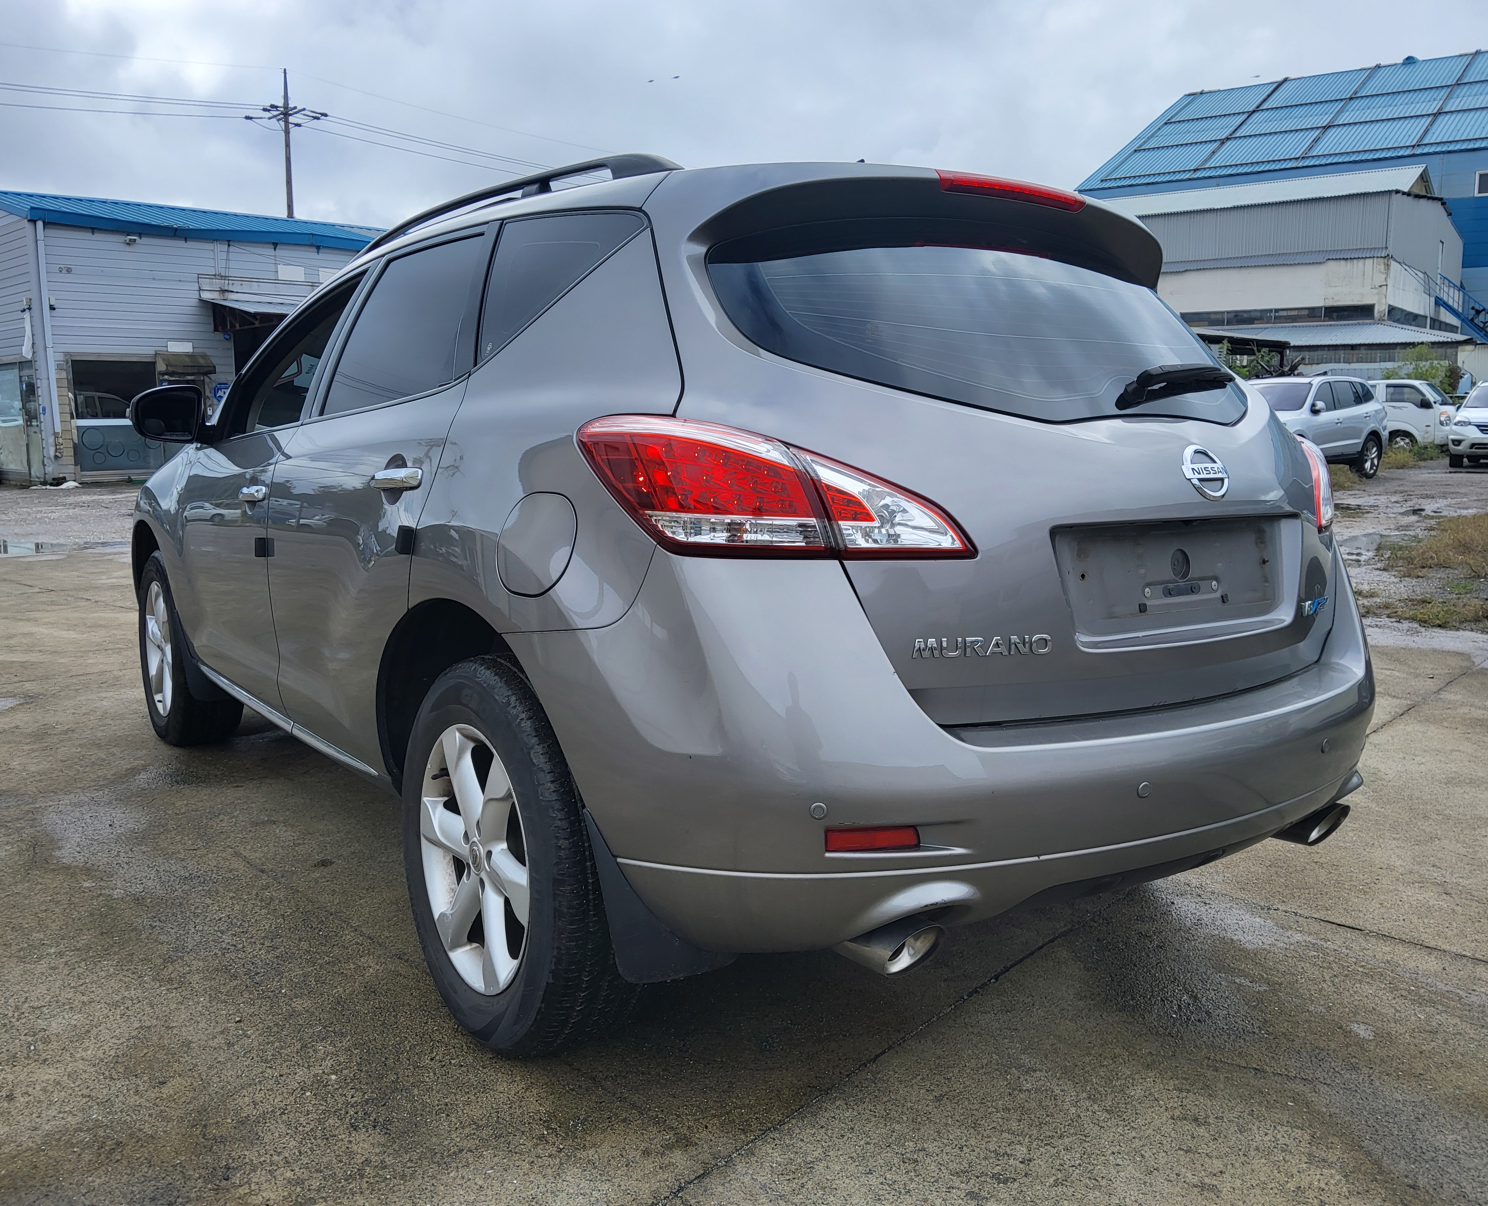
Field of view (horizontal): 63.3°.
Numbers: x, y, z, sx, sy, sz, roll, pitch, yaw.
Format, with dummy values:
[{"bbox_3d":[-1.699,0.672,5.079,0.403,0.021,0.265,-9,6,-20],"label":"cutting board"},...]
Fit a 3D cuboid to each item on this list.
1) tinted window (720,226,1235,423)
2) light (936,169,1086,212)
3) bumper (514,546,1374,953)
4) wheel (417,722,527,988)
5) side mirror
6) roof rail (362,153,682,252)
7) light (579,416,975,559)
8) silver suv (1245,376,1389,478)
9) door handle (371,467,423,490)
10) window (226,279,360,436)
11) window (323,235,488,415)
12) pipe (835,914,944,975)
[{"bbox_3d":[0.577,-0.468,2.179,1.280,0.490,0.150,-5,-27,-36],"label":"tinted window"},{"bbox_3d":[0.512,-0.758,2.236,0.410,0.050,0.070,-5,9,-36],"label":"light"},{"bbox_3d":[0.580,0.189,2.250,1.850,0.620,0.690,-5,9,-36],"label":"bumper"},{"bbox_3d":[-0.433,0.467,2.294,0.200,0.495,0.495,-5,9,-36],"label":"wheel"},{"bbox_3d":[-1.694,-0.558,3.553,0.210,0.180,0.120,-5,9,-36],"label":"side mirror"},{"bbox_3d":[-0.630,-0.884,2.845,0.070,0.110,1.750,-5,9,-36],"label":"roof rail"},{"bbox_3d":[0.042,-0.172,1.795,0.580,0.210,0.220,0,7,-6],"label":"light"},{"bbox_3d":[8.850,-2.910,19.950,4.670,1.720,1.890,-6,10,-38],"label":"silver suv"},{"bbox_3d":[-0.666,-0.237,2.304,0.050,0.045,0.250,-5,9,-36],"label":"door handle"},{"bbox_3d":[-1.226,-0.651,3.274,0.040,0.430,0.850,24,-8,-36],"label":"window"},{"bbox_3d":[-0.706,-0.596,2.590,0.040,0.400,0.830,24,-8,-36],"label":"window"},{"bbox_3d":[0.206,0.494,1.814,0.090,0.085,0.190,-5,9,-36],"label":"pipe"}]

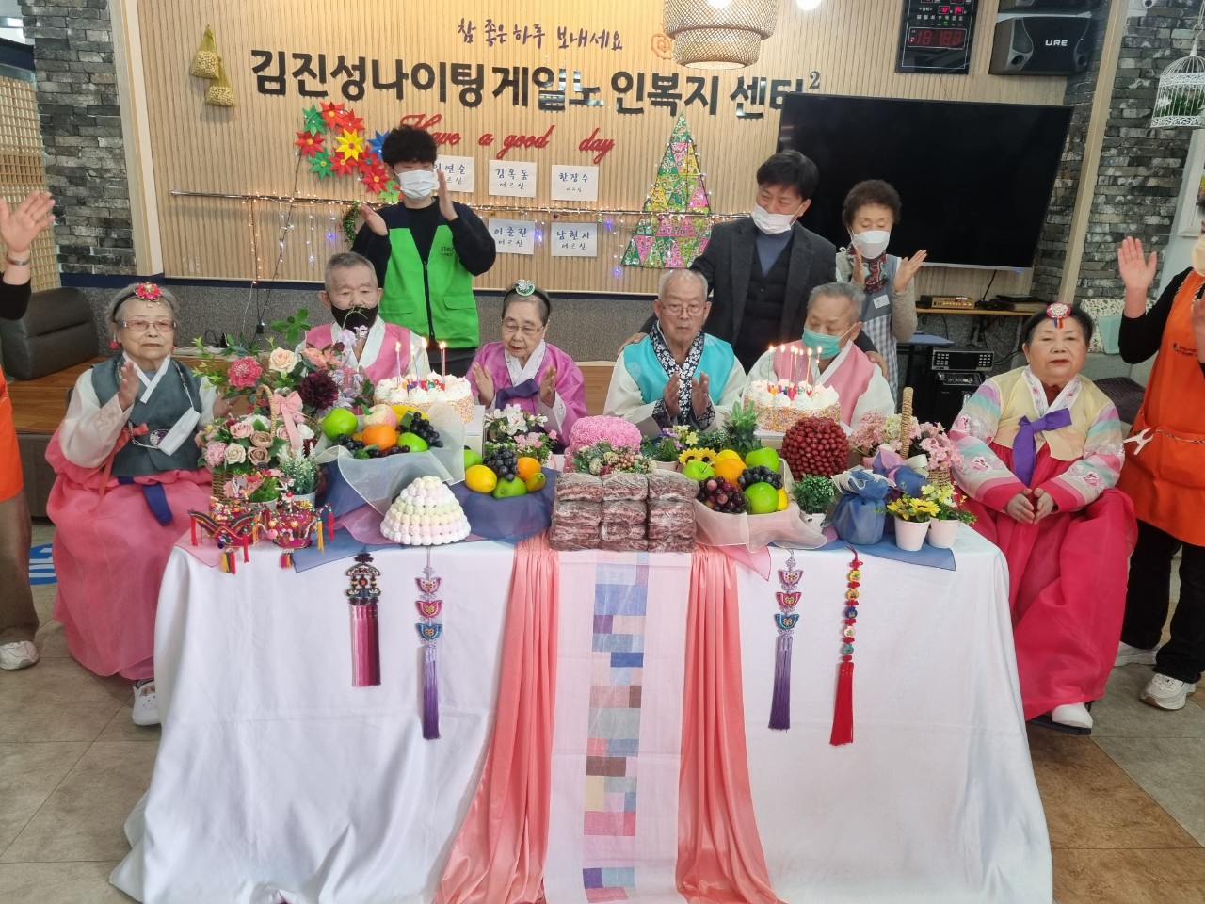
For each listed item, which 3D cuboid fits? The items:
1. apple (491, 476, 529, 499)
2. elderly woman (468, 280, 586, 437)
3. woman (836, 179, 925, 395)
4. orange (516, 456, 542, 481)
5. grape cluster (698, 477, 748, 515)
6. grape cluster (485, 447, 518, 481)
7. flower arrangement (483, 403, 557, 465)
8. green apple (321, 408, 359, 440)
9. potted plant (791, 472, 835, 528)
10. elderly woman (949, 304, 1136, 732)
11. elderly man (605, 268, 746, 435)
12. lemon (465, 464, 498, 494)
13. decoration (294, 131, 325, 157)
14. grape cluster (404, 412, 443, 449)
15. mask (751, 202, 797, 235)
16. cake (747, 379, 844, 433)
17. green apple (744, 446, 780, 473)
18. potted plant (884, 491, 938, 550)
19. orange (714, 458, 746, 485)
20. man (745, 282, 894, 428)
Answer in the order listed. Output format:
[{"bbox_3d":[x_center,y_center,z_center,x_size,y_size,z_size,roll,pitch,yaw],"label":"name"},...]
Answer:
[{"bbox_3d":[-0.213,0.081,2.080,0.078,0.070,0.078,2,17,-1],"label":"apple"},{"bbox_3d":[-0.239,0.122,2.734,0.450,1.210,0.640,3,16,4],"label":"elderly woman"},{"bbox_3d":[0.939,-0.170,3.273,0.440,1.550,0.380,4,16,6],"label":"woman"},{"bbox_3d":[-0.173,0.042,2.129,0.064,0.062,0.064,1,16,-4],"label":"orange"},{"bbox_3d":[0.279,0.102,2.100,0.112,0.078,0.085,2,17,-1],"label":"grape cluster"},{"bbox_3d":[-0.234,0.029,2.095,0.082,0.088,0.080,2,16,0],"label":"grape cluster"},{"bbox_3d":[-0.213,-0.032,2.310,0.195,0.190,0.170,2,15,-3],"label":"flower arrangement"},{"bbox_3d":[-0.624,-0.066,2.155,0.082,0.078,0.082,2,16,0],"label":"green apple"},{"bbox_3d":[0.501,0.115,2.147,0.108,0.145,0.108,2,16,0],"label":"potted plant"},{"bbox_3d":[1.253,0.165,2.773,0.560,1.220,0.660,6,17,13],"label":"elderly woman"},{"bbox_3d":[0.216,0.098,2.753,0.460,1.250,0.660,1,16,-4],"label":"elderly man"},{"bbox_3d":[-0.273,0.061,2.045,0.080,0.062,0.062,16,21,39],"label":"lemon"},{"bbox_3d":[-1.725,-1.814,5.324,0.175,0.158,0.040,1,16,-4],"label":"decoration"},{"bbox_3d":[-0.434,-0.051,2.190,0.097,0.088,0.080,2,16,0],"label":"grape cluster"},{"bbox_3d":[0.535,-0.729,2.820,0.140,0.105,0.085,22,29,20],"label":"mask"},{"bbox_3d":[0.510,-0.122,2.410,0.250,0.100,0.250,2,17,-1],"label":"cake"},{"bbox_3d":[0.379,0.026,2.147,0.081,0.074,0.081,1,16,-4],"label":"green apple"},{"bbox_3d":[0.709,0.153,2.064,0.115,0.118,0.105,1,16,-4],"label":"potted plant"},{"bbox_3d":[0.306,0.051,2.160,0.075,0.073,0.075,2,17,-1],"label":"orange"},{"bbox_3d":[0.634,0.106,2.813,0.520,1.260,0.720,6,17,13],"label":"man"}]

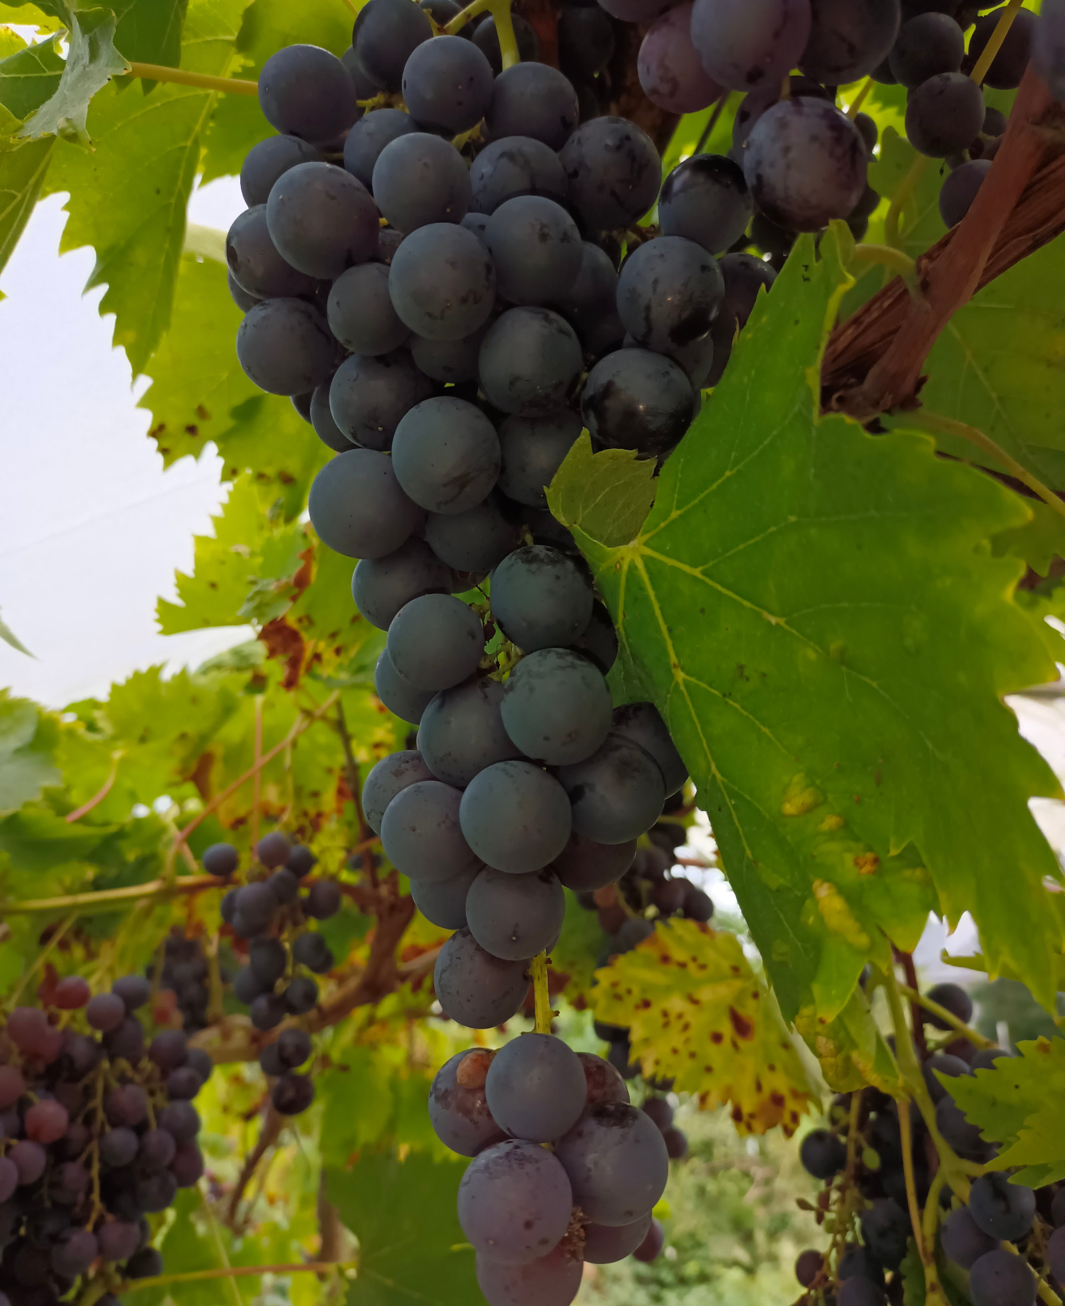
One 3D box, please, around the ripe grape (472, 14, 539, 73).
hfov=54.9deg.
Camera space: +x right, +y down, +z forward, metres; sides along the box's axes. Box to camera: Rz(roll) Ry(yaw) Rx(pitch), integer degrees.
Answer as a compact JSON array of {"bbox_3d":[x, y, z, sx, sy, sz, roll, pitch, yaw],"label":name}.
[{"bbox_3d":[-0.006,-0.145,0.245,0.017,0.017,0.017,2,-15,-3],"label":"ripe grape"}]

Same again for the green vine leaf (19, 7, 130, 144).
[{"bbox_3d":[-0.118,-0.149,0.265,0.029,0.034,0.017,7,-17,-23],"label":"green vine leaf"}]

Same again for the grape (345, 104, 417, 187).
[{"bbox_3d":[-0.030,-0.103,0.212,0.018,0.019,0.018,4,-15,-10],"label":"grape"}]

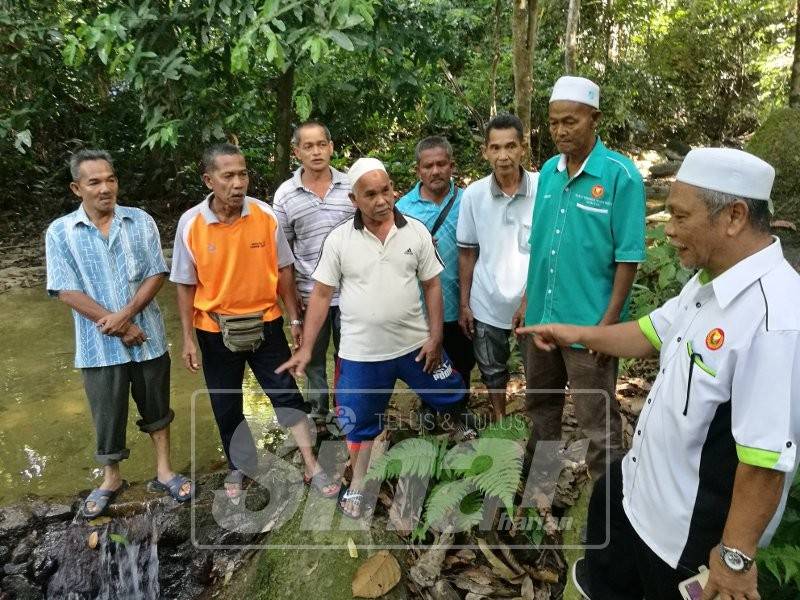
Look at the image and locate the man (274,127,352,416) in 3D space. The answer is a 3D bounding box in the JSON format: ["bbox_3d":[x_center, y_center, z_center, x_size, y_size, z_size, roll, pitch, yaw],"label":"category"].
[{"bbox_3d":[-0.486,-0.149,3.509,0.520,1.650,0.360,-3,11,-15],"label":"man"}]

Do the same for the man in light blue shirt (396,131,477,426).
[{"bbox_3d":[0.195,-0.057,3.428,0.500,1.620,0.360,0,11,-2],"label":"man in light blue shirt"}]

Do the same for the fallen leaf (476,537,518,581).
[{"bbox_3d":[0.359,0.956,2.300,0.070,0.050,0.220,-8,13,-34],"label":"fallen leaf"}]

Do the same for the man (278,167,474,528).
[{"bbox_3d":[-0.120,0.153,2.830,0.820,1.560,0.580,-1,11,-5],"label":"man"}]

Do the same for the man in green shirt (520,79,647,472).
[{"bbox_3d":[0.778,-0.070,2.704,0.550,1.720,0.380,8,14,35],"label":"man in green shirt"}]

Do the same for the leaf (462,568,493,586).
[{"bbox_3d":[0.299,1.050,2.360,0.128,0.027,0.075,7,16,26],"label":"leaf"}]

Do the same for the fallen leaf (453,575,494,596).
[{"bbox_3d":[0.279,1.075,2.350,0.165,0.030,0.085,7,16,26],"label":"fallen leaf"}]

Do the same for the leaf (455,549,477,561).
[{"bbox_3d":[0.247,0.960,2.350,0.085,0.025,0.055,0,11,0],"label":"leaf"}]

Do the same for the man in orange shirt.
[{"bbox_3d":[-0.682,0.106,2.924,0.680,1.630,0.500,-4,12,-18],"label":"man in orange shirt"}]

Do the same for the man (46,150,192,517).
[{"bbox_3d":[-1.287,0.156,2.864,0.550,1.630,0.420,-7,13,-33],"label":"man"}]

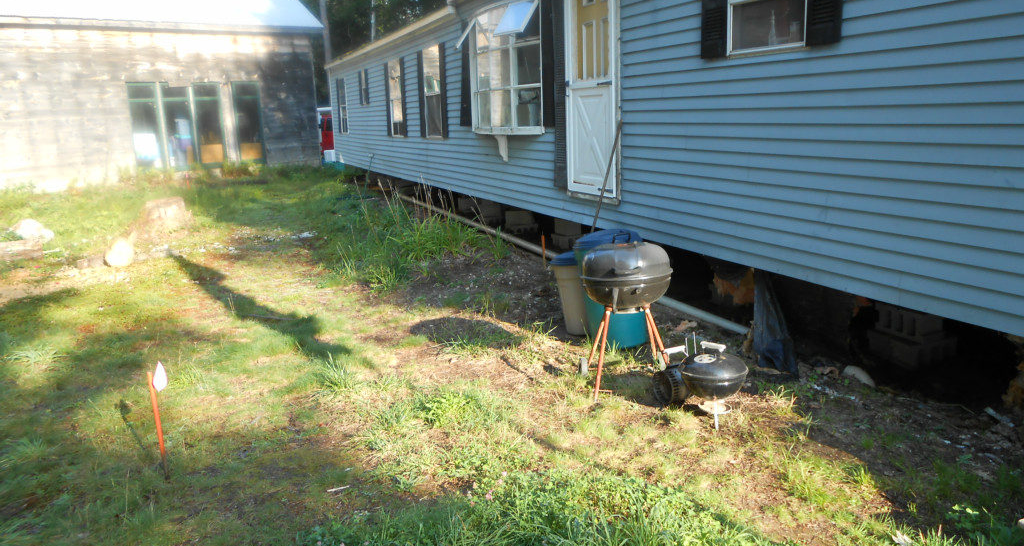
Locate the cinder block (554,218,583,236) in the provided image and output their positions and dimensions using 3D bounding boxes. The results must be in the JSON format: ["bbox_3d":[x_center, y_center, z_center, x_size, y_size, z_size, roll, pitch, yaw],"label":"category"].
[{"bbox_3d":[0.683,-0.605,9.779,0.220,0.194,0.380,-7,13,-21],"label":"cinder block"}]

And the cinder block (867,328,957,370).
[{"bbox_3d":[2.758,0.519,5.354,0.400,0.194,0.360,-7,13,-21],"label":"cinder block"}]

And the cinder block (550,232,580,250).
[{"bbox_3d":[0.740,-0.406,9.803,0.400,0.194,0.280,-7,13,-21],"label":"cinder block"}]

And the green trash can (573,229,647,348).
[{"bbox_3d":[0.741,0.103,5.450,0.570,0.780,0.570,-4,11,1],"label":"green trash can"}]

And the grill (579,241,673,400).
[{"bbox_3d":[0.731,0.267,4.950,0.600,0.950,0.600,0,12,8],"label":"grill"}]

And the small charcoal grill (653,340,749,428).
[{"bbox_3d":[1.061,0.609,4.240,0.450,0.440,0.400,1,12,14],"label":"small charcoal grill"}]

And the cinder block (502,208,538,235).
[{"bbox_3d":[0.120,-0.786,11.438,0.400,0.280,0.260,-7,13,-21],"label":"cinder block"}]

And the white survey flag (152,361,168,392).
[{"bbox_3d":[-1.673,0.492,3.660,0.075,0.145,0.040,-8,13,-25],"label":"white survey flag"}]

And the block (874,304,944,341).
[{"bbox_3d":[2.688,0.325,5.230,0.200,0.194,0.400,-7,13,-21],"label":"block"}]

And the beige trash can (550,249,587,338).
[{"bbox_3d":[0.533,0.147,6.120,0.430,0.640,0.430,-1,12,5],"label":"beige trash can"}]

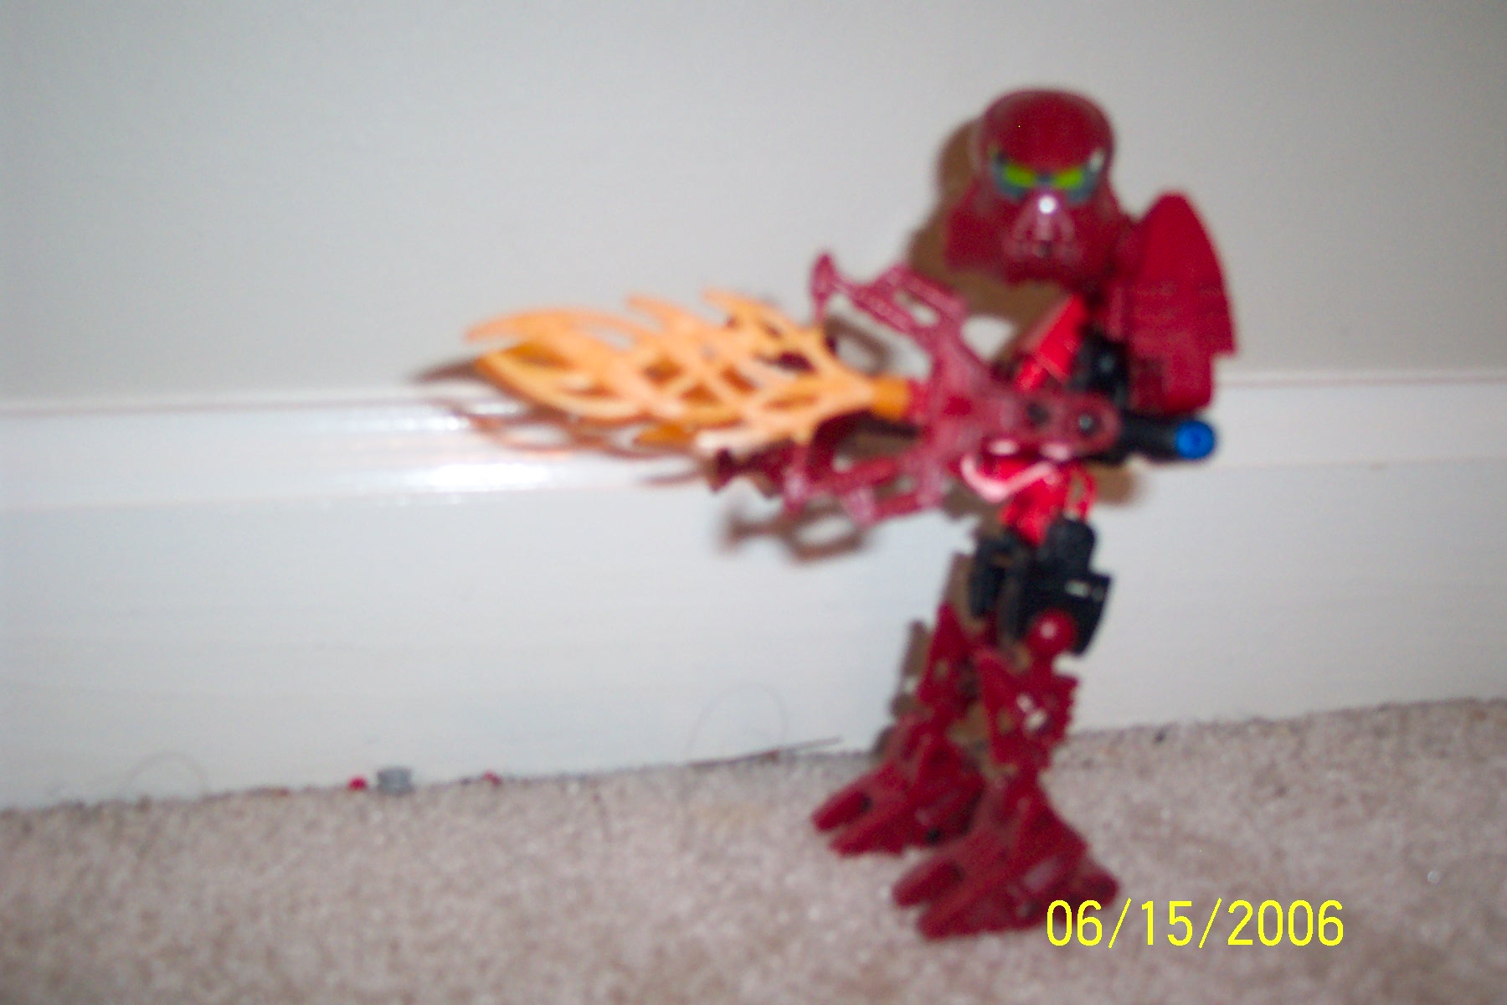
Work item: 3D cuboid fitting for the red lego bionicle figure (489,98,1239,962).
[{"bbox_3d":[0.023,0.003,0.339,0.132,0.179,0.107,-7,14,-34],"label":"red lego bionicle figure"}]

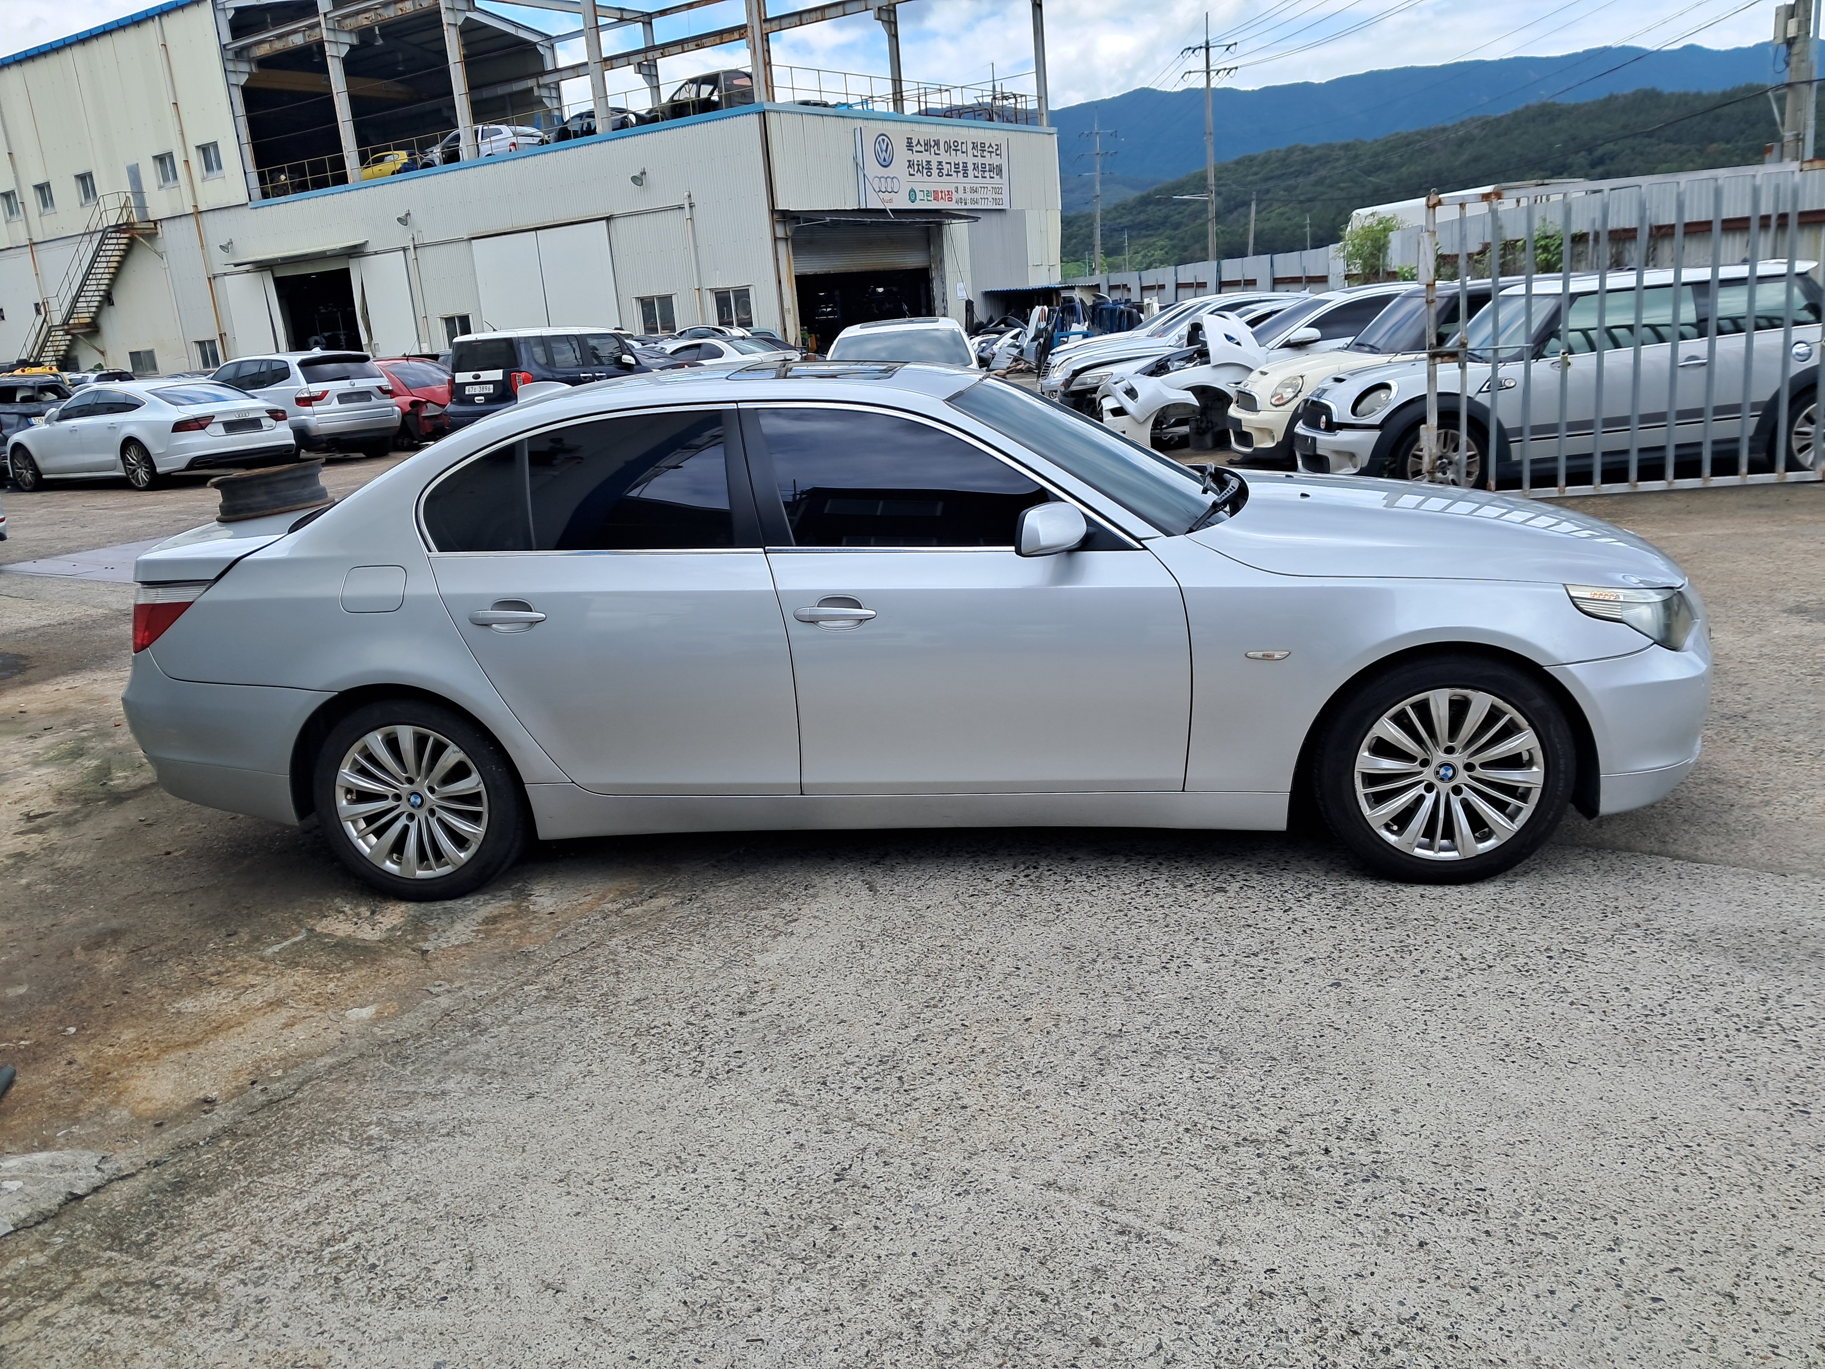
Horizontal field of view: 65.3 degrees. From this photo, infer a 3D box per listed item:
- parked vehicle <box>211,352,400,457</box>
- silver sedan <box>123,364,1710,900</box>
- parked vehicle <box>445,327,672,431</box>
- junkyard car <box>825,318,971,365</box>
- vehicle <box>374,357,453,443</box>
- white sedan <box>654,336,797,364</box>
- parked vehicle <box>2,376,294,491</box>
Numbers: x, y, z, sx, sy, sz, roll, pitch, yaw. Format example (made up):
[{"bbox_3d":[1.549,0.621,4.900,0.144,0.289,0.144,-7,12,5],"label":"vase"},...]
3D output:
[{"bbox_3d":[-10.378,-4.606,23.510,4.570,1.670,1.853,7,19,38],"label":"parked vehicle"},{"bbox_3d":[-0.079,-0.332,4.692,4.840,1.468,1.870,-2,15,10],"label":"silver sedan"},{"bbox_3d":[-5.610,-4.910,22.990,1.600,1.700,3.600,4,17,29],"label":"parked vehicle"},{"bbox_3d":[-0.081,-3.012,14.720,1.830,1.460,4.750,-5,15,1],"label":"junkyard car"},{"bbox_3d":[-9.350,-4.897,24.773,4.300,1.420,1.780,6,18,34],"label":"vehicle"},{"bbox_3d":[-4.807,-6.572,30.019,4.600,1.390,1.790,6,18,34],"label":"white sedan"},{"bbox_3d":[-11.330,-3.690,20.930,4.969,1.420,1.911,4,17,31],"label":"parked vehicle"}]

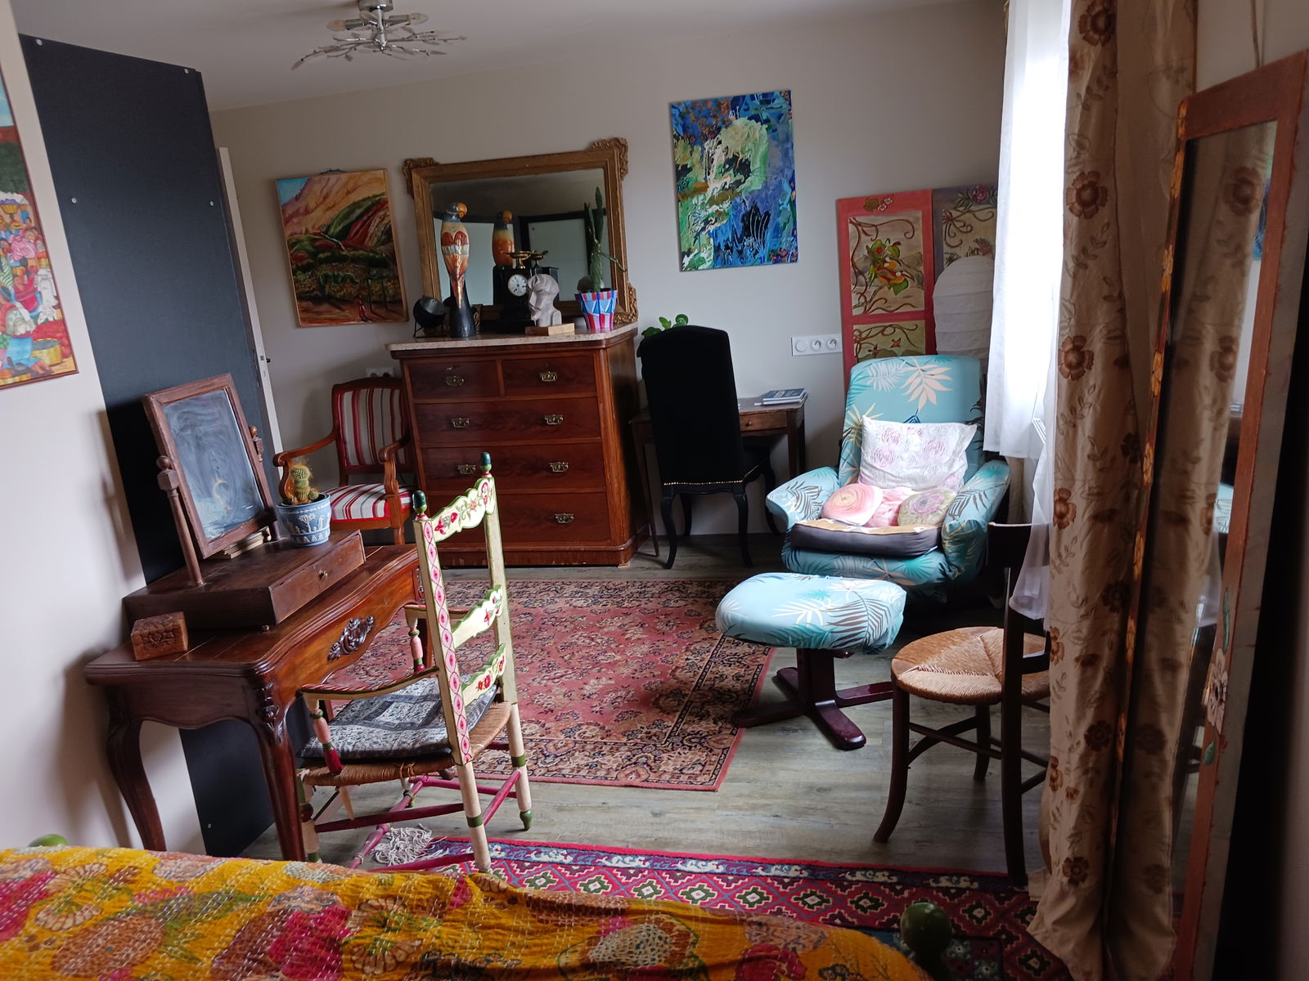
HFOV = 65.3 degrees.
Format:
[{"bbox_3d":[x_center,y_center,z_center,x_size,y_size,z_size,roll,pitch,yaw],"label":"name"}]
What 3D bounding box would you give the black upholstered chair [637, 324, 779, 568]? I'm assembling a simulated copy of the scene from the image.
[{"bbox_3d":[0.257,-0.225,4.587,0.480,1.080,0.650,-1,14,15],"label":"black upholstered chair"}]

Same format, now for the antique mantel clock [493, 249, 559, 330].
[{"bbox_3d":[-0.629,-0.913,4.689,0.195,0.367,0.140,-2,15,14],"label":"antique mantel clock"}]

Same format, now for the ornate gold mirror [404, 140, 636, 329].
[{"bbox_3d":[-0.621,-1.162,4.751,1.091,0.813,0.070,-2,9,14],"label":"ornate gold mirror"}]

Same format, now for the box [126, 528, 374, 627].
[{"bbox_3d":[-0.938,0.210,2.414,0.325,0.093,0.422,-2,15,14],"label":"box"}]

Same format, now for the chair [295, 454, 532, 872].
[{"bbox_3d":[-0.564,0.416,2.449,0.500,0.980,0.550,0,14,19],"label":"chair"}]

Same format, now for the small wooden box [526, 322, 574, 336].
[{"bbox_3d":[-0.464,-0.718,4.558,0.135,0.039,0.170,-14,16,-33],"label":"small wooden box"}]

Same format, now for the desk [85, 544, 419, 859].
[{"bbox_3d":[-0.842,0.592,2.516,0.434,0.710,0.805,-2,15,14],"label":"desk"}]

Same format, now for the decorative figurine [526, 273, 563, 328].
[{"bbox_3d":[-0.484,-0.836,4.494,0.150,0.234,0.125,-15,18,-34],"label":"decorative figurine"}]

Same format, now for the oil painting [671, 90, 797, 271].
[{"bbox_3d":[0.354,-1.359,4.521,0.530,0.725,0.030,-2,15,14],"label":"oil painting"}]

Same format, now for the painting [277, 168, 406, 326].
[{"bbox_3d":[-1.562,-1.188,5.082,0.600,0.728,0.030,-2,14,13],"label":"painting"}]

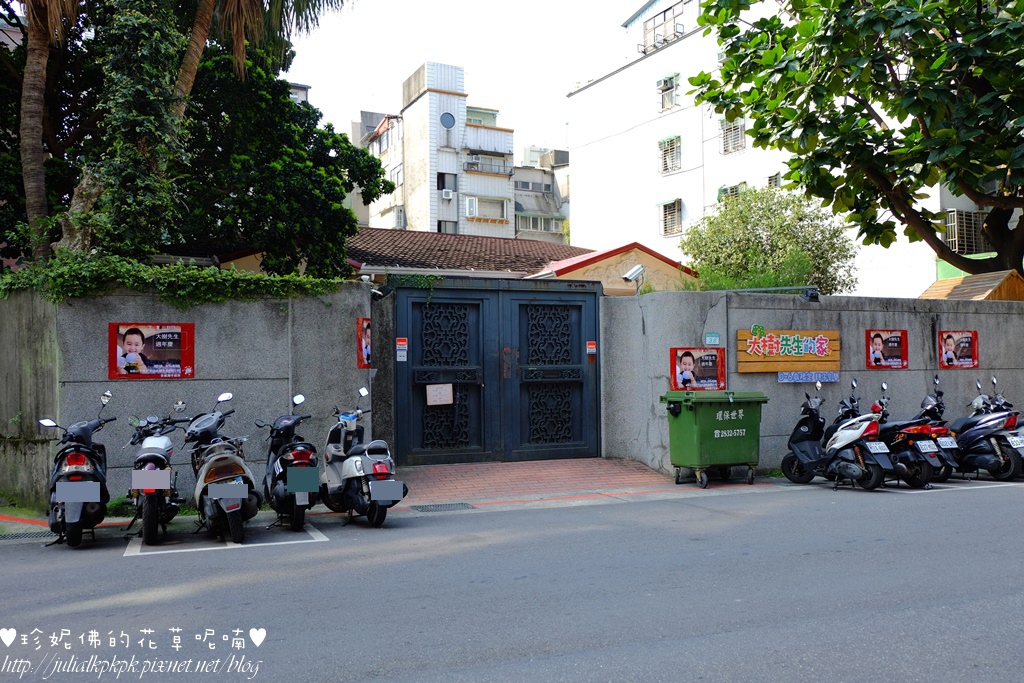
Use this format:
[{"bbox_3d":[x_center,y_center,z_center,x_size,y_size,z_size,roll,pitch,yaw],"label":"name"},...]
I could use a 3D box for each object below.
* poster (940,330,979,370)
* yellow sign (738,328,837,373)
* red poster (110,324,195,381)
[{"bbox_3d":[7.142,0.137,12.254,0.830,0.585,0.030,0,-1,-20],"label":"poster"},{"bbox_3d":[4.010,0.119,11.063,1.820,0.660,0.070,0,-1,-20],"label":"yellow sign"},{"bbox_3d":[-3.834,0.102,8.171,0.830,0.585,0.030,0,-1,-20],"label":"red poster"}]

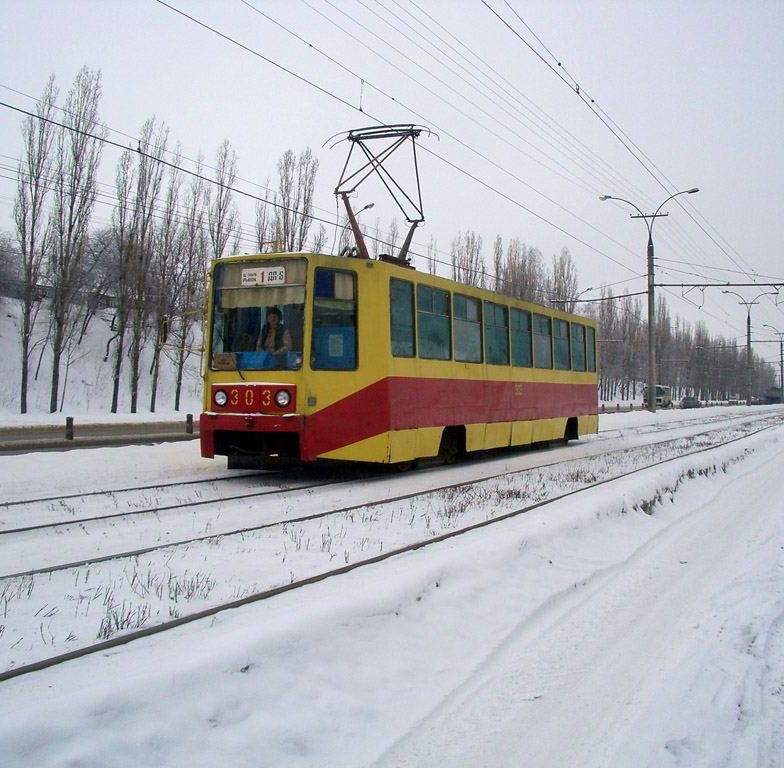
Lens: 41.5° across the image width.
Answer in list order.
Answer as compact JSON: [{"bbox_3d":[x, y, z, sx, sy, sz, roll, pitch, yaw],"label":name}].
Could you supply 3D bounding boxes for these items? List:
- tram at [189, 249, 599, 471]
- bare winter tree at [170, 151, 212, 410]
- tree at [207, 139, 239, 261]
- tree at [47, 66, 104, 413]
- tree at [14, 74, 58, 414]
[{"bbox_3d":[1.299,-0.136,19.691,2.550,2.950,14.600,0,-1,25],"label":"tram"},{"bbox_3d":[-14.097,-7.259,72.798,2.810,18.320,2.810,0,-1,-11],"label":"bare winter tree"},{"bbox_3d":[-12.732,-8.187,77.773,2.570,20.210,2.570,0,-1,-9],"label":"tree"},{"bbox_3d":[-18.877,-8.604,61.755,3.170,20.670,3.170,0,-1,-17],"label":"tree"},{"bbox_3d":[-20.447,-8.052,59.552,2.400,19.500,2.400,0,-1,-19],"label":"tree"}]

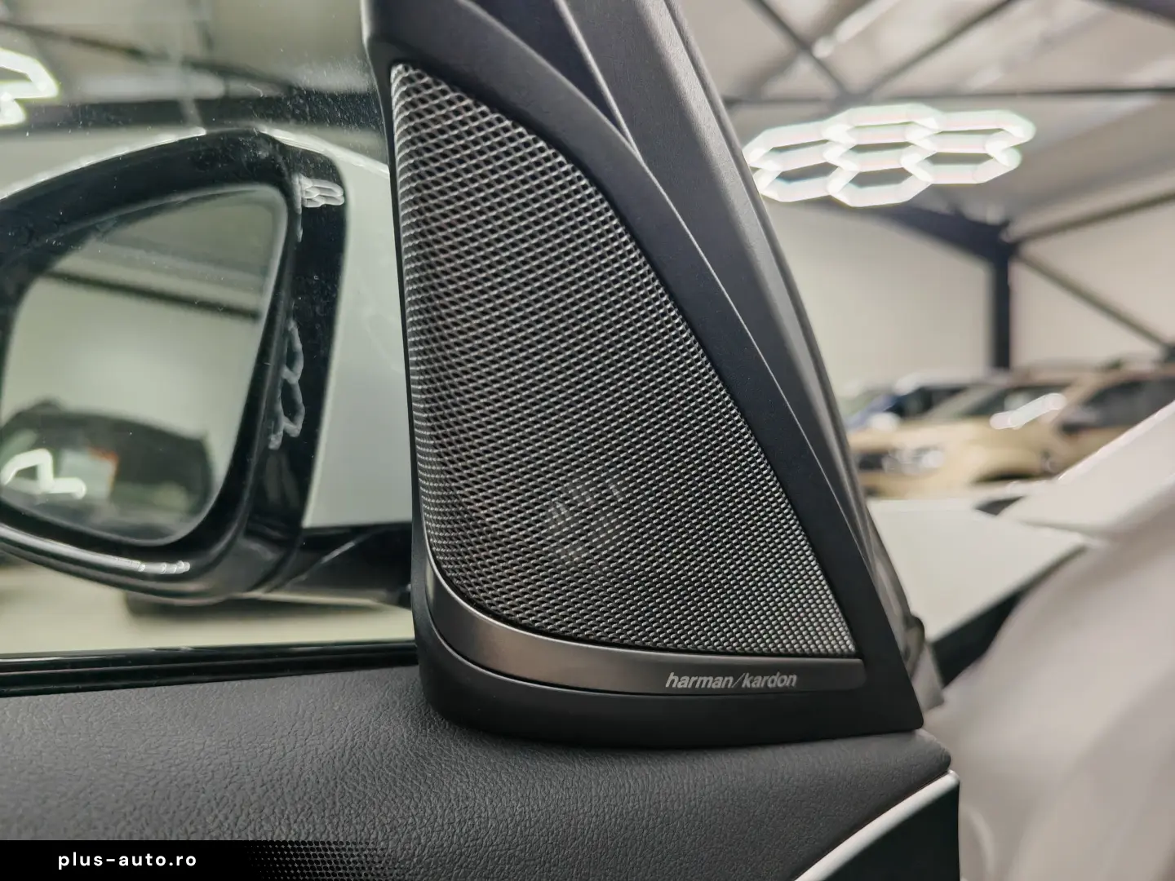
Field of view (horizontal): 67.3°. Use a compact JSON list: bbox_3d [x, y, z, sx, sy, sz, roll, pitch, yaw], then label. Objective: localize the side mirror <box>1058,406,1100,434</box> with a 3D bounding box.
[{"bbox_3d":[4.014,-0.165,7.200,0.150,0.180,0.250,0,1,-16],"label":"side mirror"}]

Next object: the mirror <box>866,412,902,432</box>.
[{"bbox_3d":[3.292,-0.209,9.800,0.150,0.180,0.250,0,1,-16],"label":"mirror"}]

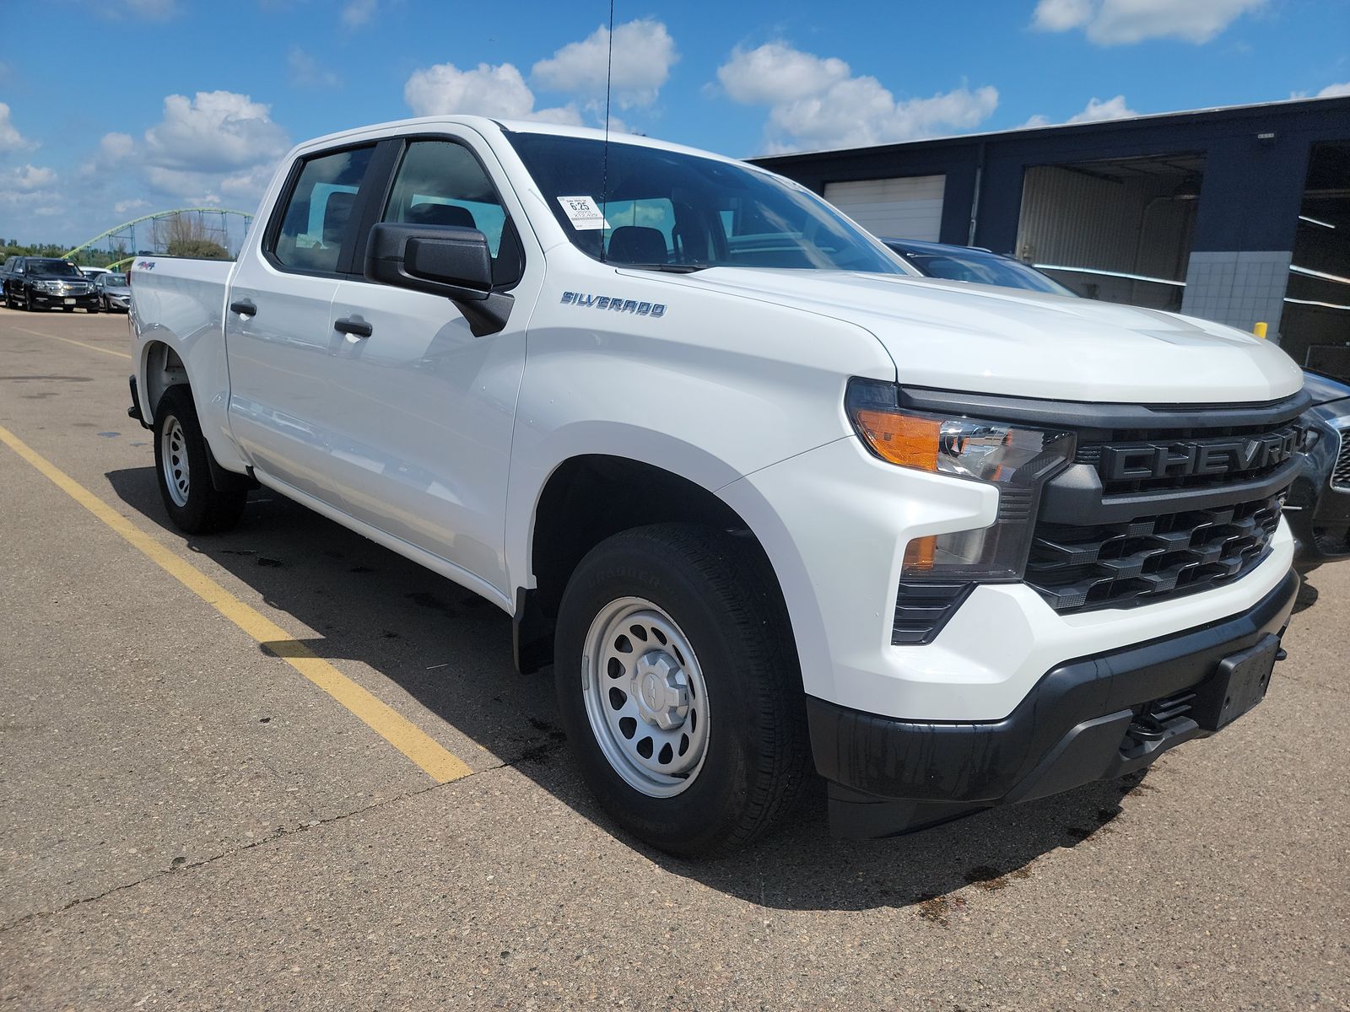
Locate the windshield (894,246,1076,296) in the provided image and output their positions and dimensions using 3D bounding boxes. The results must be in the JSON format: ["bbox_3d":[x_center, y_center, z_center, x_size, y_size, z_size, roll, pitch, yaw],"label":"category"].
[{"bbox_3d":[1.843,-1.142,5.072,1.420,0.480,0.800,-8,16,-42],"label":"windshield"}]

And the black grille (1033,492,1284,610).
[{"bbox_3d":[1.228,0.076,2.162,1.420,0.230,0.180,-8,16,-42],"label":"black grille"}]

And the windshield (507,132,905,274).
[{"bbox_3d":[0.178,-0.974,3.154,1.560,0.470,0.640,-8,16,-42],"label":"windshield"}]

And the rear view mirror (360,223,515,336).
[{"bbox_3d":[-0.618,-0.594,2.445,0.270,0.265,0.280,-8,16,-42],"label":"rear view mirror"}]

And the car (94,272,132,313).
[{"bbox_3d":[-21.401,-8.243,36.173,1.850,1.460,4.850,-9,16,-43],"label":"car"}]

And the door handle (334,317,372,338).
[{"bbox_3d":[-1.042,-0.579,3.048,0.050,0.056,0.225,-8,16,-42],"label":"door handle"}]

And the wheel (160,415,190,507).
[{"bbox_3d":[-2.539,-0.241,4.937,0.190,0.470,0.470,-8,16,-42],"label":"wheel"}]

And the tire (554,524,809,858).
[{"bbox_3d":[0.009,0.433,2.277,0.265,0.790,0.790,-8,16,-42],"label":"tire"}]

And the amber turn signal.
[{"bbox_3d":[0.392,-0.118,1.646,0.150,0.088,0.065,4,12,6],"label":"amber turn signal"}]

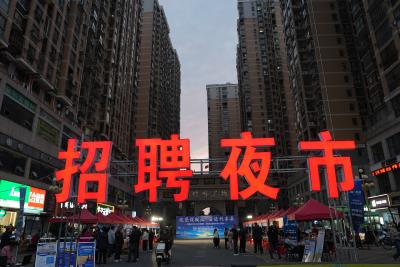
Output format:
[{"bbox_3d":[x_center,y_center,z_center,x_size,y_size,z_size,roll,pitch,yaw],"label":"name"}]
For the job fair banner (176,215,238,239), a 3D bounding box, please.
[{"bbox_3d":[1.130,15.060,46.620,10.000,3.540,0.200,-1,-19,1],"label":"job fair banner"}]

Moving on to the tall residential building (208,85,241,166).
[{"bbox_3d":[17.950,15.010,191.450,24.000,97.000,19.000,-1,-19,1],"label":"tall residential building"}]

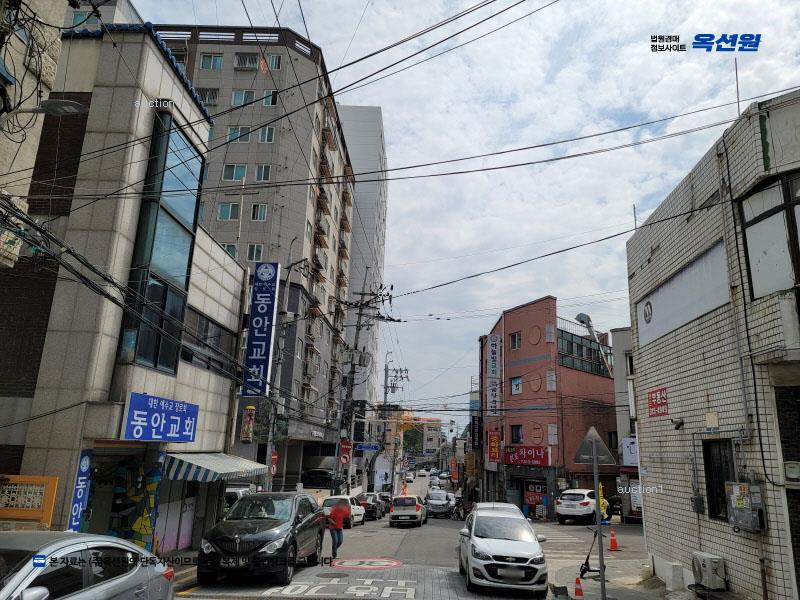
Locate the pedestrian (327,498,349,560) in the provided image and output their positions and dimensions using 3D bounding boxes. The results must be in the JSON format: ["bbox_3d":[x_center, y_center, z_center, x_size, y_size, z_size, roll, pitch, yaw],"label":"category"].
[{"bbox_3d":[-1.694,6.320,15.912,0.580,1.620,0.450,9,-16,-24],"label":"pedestrian"}]

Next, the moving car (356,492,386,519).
[{"bbox_3d":[-2.177,12.637,35.357,1.810,1.460,4.600,1,-17,3],"label":"moving car"}]

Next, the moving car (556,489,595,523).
[{"bbox_3d":[9.600,10.730,30.150,1.840,1.660,4.430,-7,-17,31],"label":"moving car"}]

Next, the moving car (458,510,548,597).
[{"bbox_3d":[2.230,5.490,12.790,1.630,1.490,3.600,1,-18,3],"label":"moving car"}]

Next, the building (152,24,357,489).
[{"bbox_3d":[-13.551,-1.226,47.281,15.000,31.900,21.600,2,-14,3],"label":"building"}]

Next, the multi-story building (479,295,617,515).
[{"bbox_3d":[10.008,7.646,39.430,8.200,12.500,12.000,7,-15,-19],"label":"multi-story building"}]

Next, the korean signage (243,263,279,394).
[{"bbox_3d":[-4.808,1.026,20.100,0.800,4.720,0.270,1,-14,4],"label":"korean signage"}]

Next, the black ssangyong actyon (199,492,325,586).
[{"bbox_3d":[-2.983,5.234,13.057,1.880,1.735,4.450,0,-17,4],"label":"black ssangyong actyon"}]

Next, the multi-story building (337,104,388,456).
[{"bbox_3d":[-9.305,-0.074,66.998,13.000,42.500,13.500,2,-14,2],"label":"multi-story building"}]

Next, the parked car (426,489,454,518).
[{"bbox_3d":[2.925,15.174,43.000,1.730,1.720,4.000,0,-17,4],"label":"parked car"}]

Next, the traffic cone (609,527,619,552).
[{"bbox_3d":[6.761,7.547,18.281,0.370,0.670,0.370,1,-14,5],"label":"traffic cone"}]

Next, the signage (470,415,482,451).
[{"bbox_3d":[6.239,10.843,47.000,0.700,2.660,0.250,1,-14,4],"label":"signage"}]

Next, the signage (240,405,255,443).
[{"bbox_3d":[-5.643,4.570,21.380,0.450,1.360,0.200,2,-14,3],"label":"signage"}]

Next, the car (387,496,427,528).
[{"bbox_3d":[0.478,10.833,29.754,1.595,1.485,3.600,-2,-18,8],"label":"car"}]

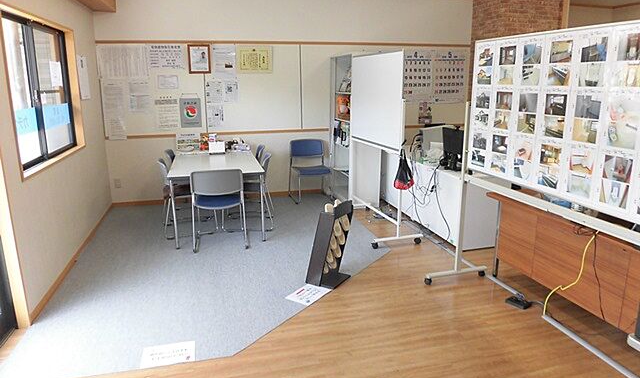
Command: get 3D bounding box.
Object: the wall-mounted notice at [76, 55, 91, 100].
[{"bbox_3d":[-2.464,-1.163,4.645,0.015,0.430,0.380,-4,15,-14],"label":"wall-mounted notice"}]

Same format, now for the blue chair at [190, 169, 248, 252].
[{"bbox_3d":[-0.991,0.147,4.353,0.490,0.770,0.560,-3,14,-12],"label":"blue chair"}]

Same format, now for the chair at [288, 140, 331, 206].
[{"bbox_3d":[-0.104,-0.231,5.843,0.490,0.770,0.560,-5,15,-18],"label":"chair"}]

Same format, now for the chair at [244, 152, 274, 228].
[{"bbox_3d":[-0.790,0.028,4.823,0.560,0.770,0.490,-2,14,-7],"label":"chair"}]

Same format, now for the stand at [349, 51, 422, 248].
[{"bbox_3d":[0.556,-0.465,4.638,0.540,1.810,1.260,-5,15,-19],"label":"stand"}]

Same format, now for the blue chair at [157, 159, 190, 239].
[{"bbox_3d":[-1.389,0.063,4.689,0.560,0.770,0.490,-5,15,-18],"label":"blue chair"}]

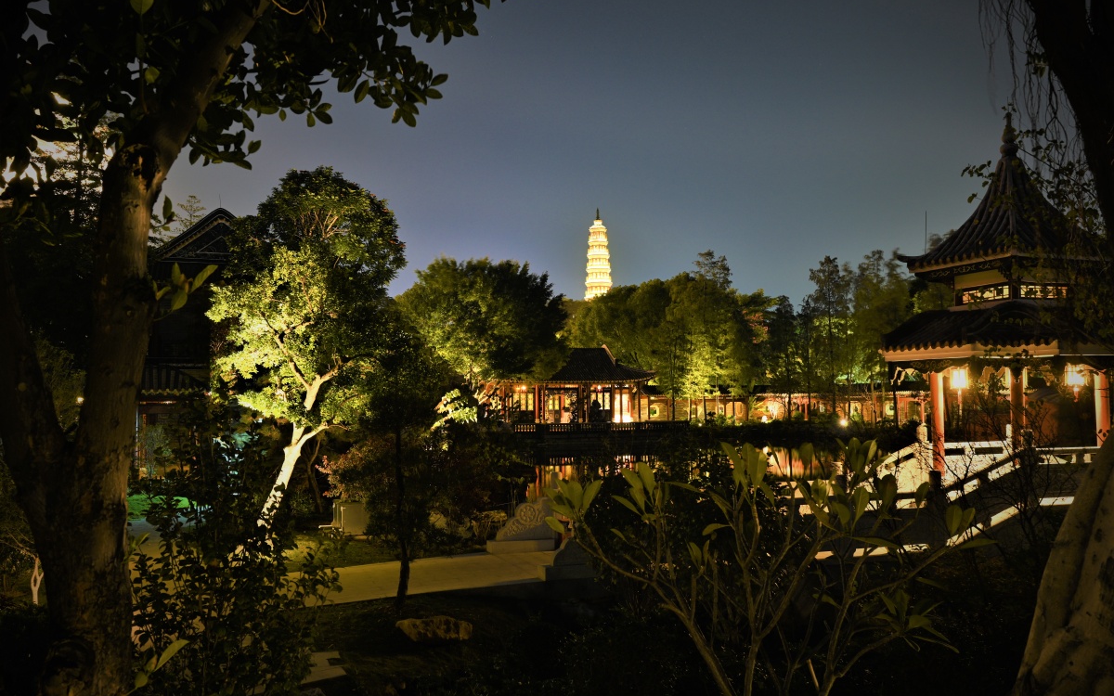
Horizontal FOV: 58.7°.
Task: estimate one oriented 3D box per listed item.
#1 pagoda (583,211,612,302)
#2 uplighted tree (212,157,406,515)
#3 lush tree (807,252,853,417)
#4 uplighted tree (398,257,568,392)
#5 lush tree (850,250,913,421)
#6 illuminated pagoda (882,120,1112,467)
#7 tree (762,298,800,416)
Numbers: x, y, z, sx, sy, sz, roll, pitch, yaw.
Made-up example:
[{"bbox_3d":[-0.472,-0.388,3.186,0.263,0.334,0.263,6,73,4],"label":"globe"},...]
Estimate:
[{"bbox_3d":[13.768,-29.083,330.000,9.590,34.340,9.590,0,-3,0],"label":"pagoda"},{"bbox_3d":[-4.279,0.088,17.000,3.350,6.410,3.350,1,-3,-11],"label":"uplighted tree"},{"bbox_3d":[22.164,-0.863,80.000,3.750,13.350,3.750,-1,-3,17],"label":"lush tree"},{"bbox_3d":[-5.068,-0.797,68.000,11.730,10.840,11.140,0,-3,0],"label":"uplighted tree"},{"bbox_3d":[25.961,-1.037,79.000,5.330,13.850,5.330,-1,-4,19],"label":"lush tree"},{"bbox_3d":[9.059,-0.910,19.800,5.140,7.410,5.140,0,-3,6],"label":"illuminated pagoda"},{"bbox_3d":[18.566,0.807,82.000,3.230,10.300,3.230,-1,-3,11],"label":"tree"}]

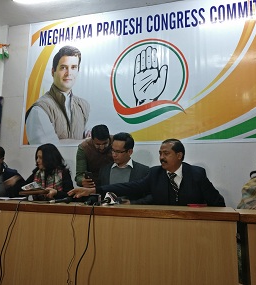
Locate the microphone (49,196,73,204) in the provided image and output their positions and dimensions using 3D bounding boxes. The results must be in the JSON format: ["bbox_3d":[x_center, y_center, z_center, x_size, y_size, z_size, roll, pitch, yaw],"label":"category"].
[{"bbox_3d":[-0.479,0.412,2.170,0.185,0.050,0.050,-4,-11,16],"label":"microphone"}]

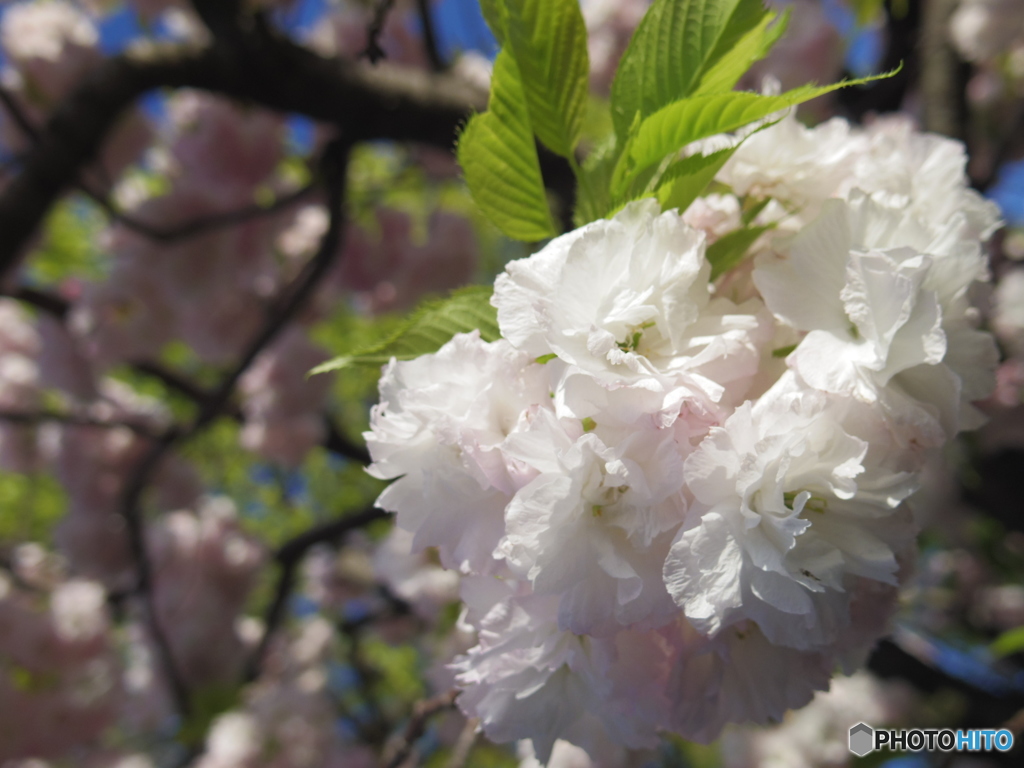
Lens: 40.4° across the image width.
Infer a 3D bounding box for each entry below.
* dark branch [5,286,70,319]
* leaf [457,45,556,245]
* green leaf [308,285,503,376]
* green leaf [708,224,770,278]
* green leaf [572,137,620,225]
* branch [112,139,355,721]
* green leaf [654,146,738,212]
[{"bbox_3d":[-0.393,-0.067,1.150,0.058,0.018,0.020,20,0,0],"label":"dark branch"},{"bbox_3d":[-0.001,-0.053,0.310,0.019,0.044,0.014,-12,-3,16],"label":"leaf"},{"bbox_3d":[-0.024,-0.013,0.330,0.048,0.016,0.014,-21,0,-6],"label":"green leaf"},{"bbox_3d":[0.051,-0.030,0.315,0.020,0.010,0.008,-34,0,-9],"label":"green leaf"},{"bbox_3d":[0.020,-0.048,0.330,0.011,0.022,0.009,-9,0,11],"label":"green leaf"},{"bbox_3d":[-0.230,0.038,1.150,0.190,0.480,0.130,3,-3,0],"label":"branch"},{"bbox_3d":[0.042,-0.047,0.315,0.025,0.012,0.009,-34,0,-9],"label":"green leaf"}]

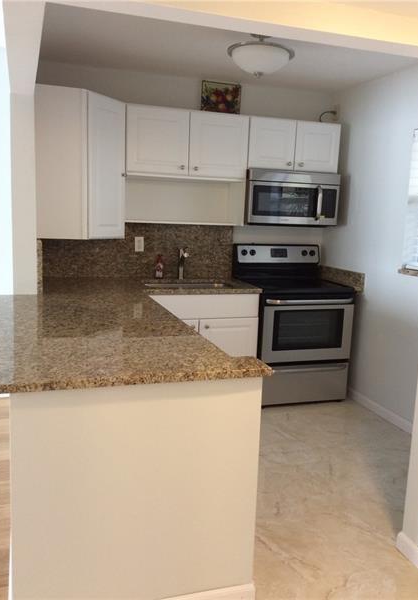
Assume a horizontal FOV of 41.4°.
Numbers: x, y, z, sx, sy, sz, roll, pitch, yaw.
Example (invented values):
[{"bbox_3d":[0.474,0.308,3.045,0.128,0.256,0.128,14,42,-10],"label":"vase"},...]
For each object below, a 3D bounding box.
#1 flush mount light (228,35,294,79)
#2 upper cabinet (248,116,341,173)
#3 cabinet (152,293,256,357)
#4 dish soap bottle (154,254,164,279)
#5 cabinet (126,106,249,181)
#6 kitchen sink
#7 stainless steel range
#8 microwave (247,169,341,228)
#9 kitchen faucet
[{"bbox_3d":[0.285,-1.345,3.021,0.366,0.250,0.366,2,9,0],"label":"flush mount light"},{"bbox_3d":[0.617,-1.203,4.381,0.761,0.381,0.325,-1,10,-18],"label":"upper cabinet"},{"bbox_3d":[-0.174,0.344,4.231,0.908,0.878,0.620,-1,10,-18],"label":"cabinet"},{"bbox_3d":[-0.375,-0.254,4.304,0.065,0.189,0.048,-1,10,-18],"label":"dish soap bottle"},{"bbox_3d":[-0.183,-1.143,4.129,0.919,0.478,0.325,-1,10,-18],"label":"cabinet"},{"bbox_3d":[-0.154,-0.001,4.122,0.720,0.205,0.420,-1,10,-18],"label":"kitchen sink"},{"bbox_3d":[0.646,0.183,4.428,0.756,1.193,0.680,-1,10,-18],"label":"stainless steel range"},{"bbox_3d":[0.611,-0.809,4.415,0.758,0.407,0.390,-1,10,-18],"label":"microwave"},{"bbox_3d":[-0.194,-0.271,4.258,0.060,0.251,0.210,-1,10,-18],"label":"kitchen faucet"}]

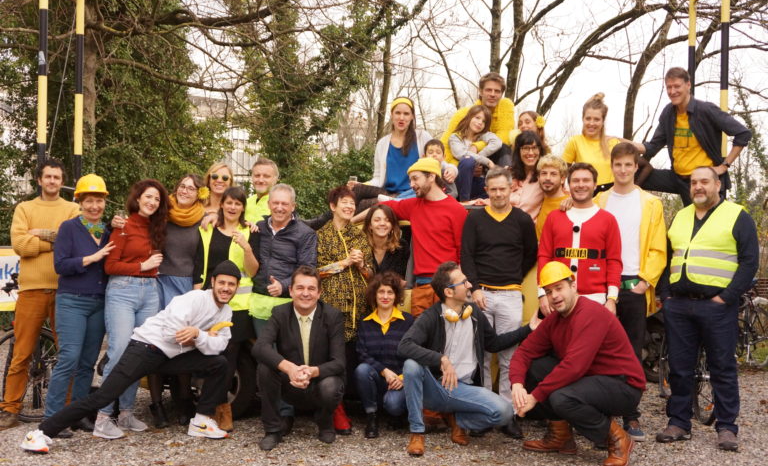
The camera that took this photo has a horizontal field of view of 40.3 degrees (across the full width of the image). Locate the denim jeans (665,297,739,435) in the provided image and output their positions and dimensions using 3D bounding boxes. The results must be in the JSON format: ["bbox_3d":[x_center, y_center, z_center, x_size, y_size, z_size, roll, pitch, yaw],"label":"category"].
[{"bbox_3d":[1.989,0.820,6.570,0.470,0.890,0.330,1,0,22],"label":"denim jeans"}]

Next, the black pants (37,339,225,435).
[{"bbox_3d":[-1.518,0.946,6.360,1.100,0.570,0.460,1,0,-18],"label":"black pants"}]

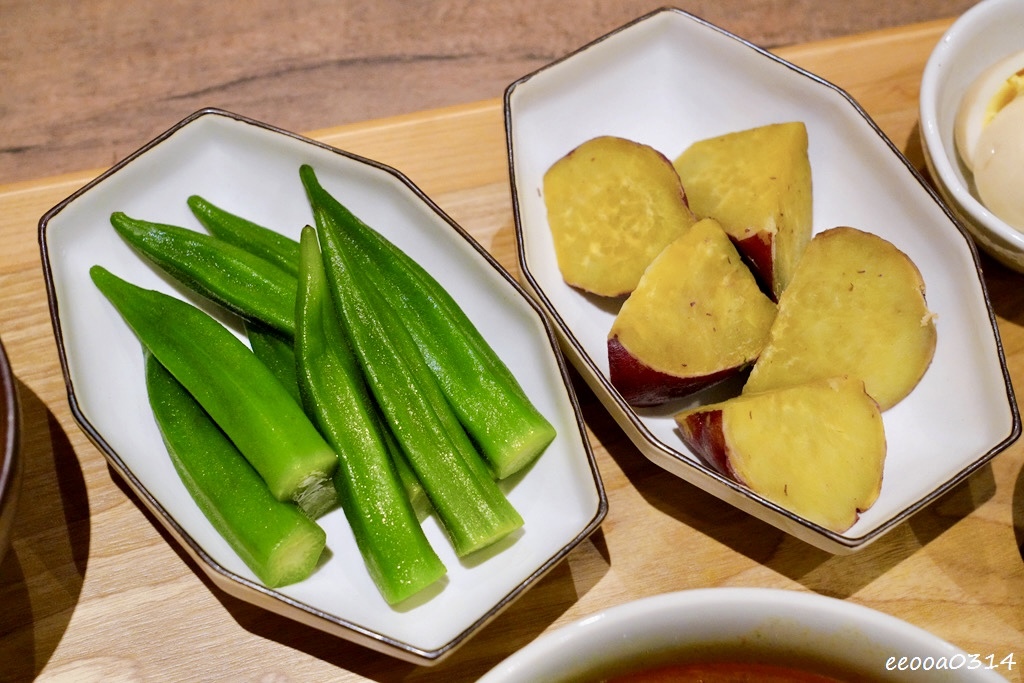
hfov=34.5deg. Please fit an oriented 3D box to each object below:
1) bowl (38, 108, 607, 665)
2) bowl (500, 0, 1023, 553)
[{"bbox_3d":[-0.051,0.011,0.433,0.107,0.030,0.155,-39,73,-19],"label":"bowl"},{"bbox_3d":[0.063,-0.017,0.453,0.107,0.030,0.155,-30,70,-16],"label":"bowl"}]

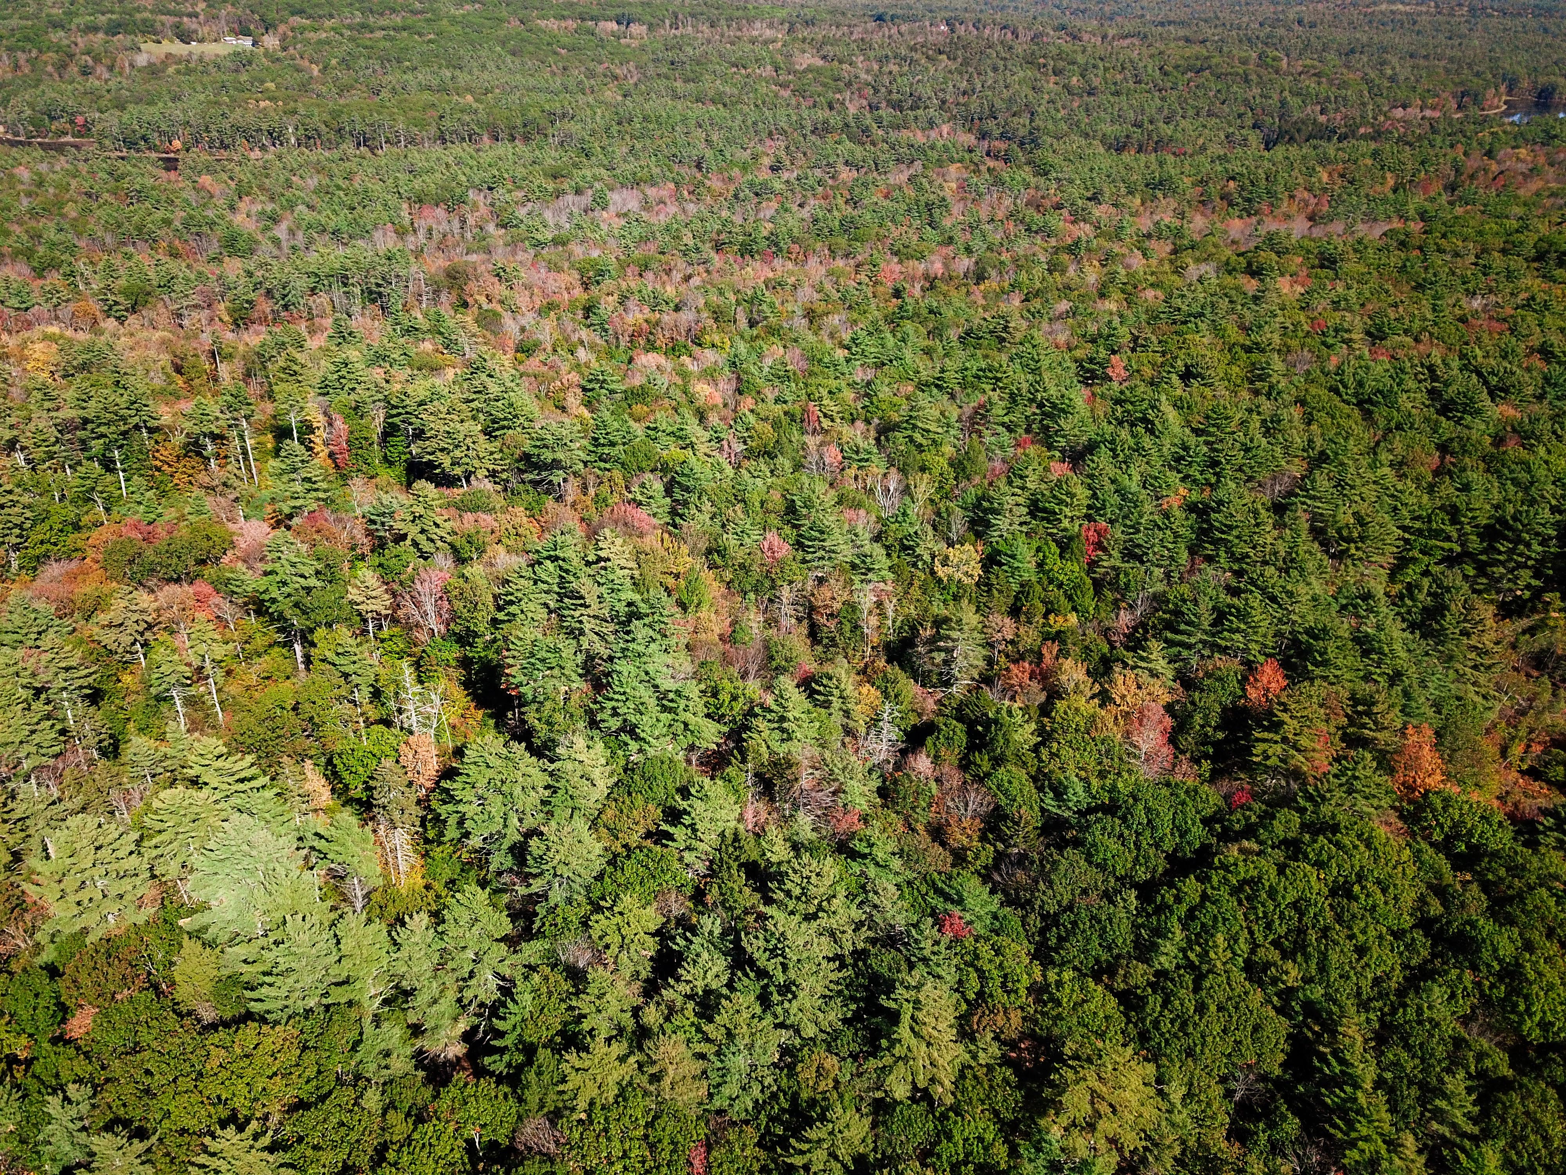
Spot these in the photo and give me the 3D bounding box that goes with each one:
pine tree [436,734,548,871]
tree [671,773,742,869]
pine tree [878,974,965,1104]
[{"bbox_3d":[-32.260,26.210,131.130,12.500,23.500,12.500,0,28,0],"label":"pine tree"},{"bbox_3d":[-8.420,28.810,130.010,8.210,20.000,8.210,0,28,0],"label":"tree"},{"bbox_3d":[12.320,42.120,105.290,7.350,20.000,7.350,0,28,0],"label":"pine tree"}]

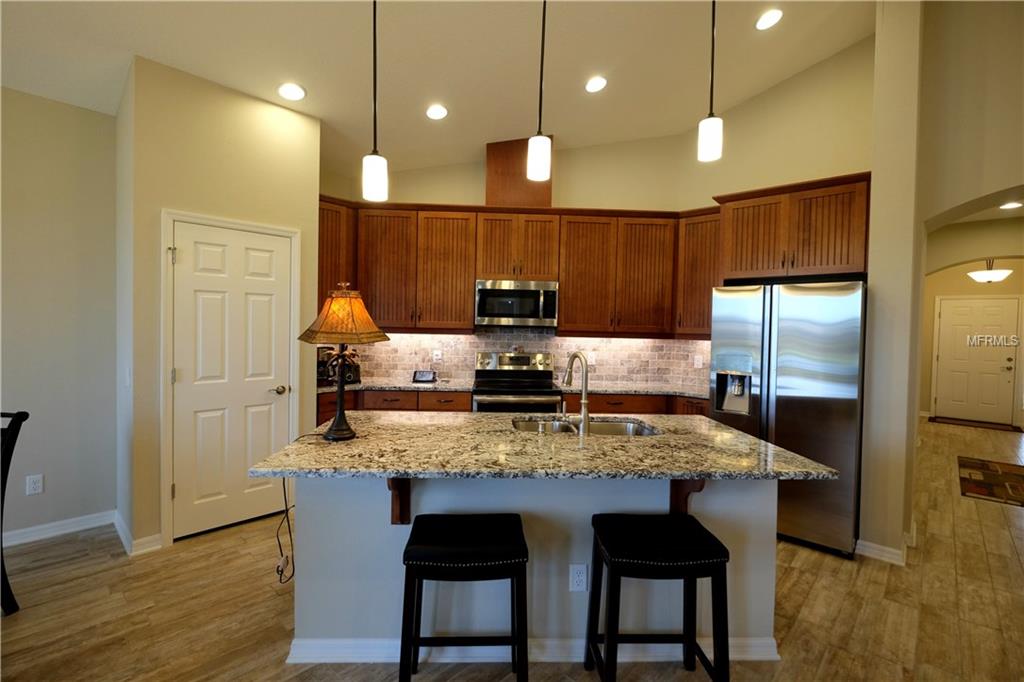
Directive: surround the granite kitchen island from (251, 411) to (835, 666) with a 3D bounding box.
[{"bbox_3d":[0.110,0.896,2.138,2.100,0.915,1.075,1,1,-2],"label":"granite kitchen island"}]

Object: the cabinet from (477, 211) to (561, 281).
[{"bbox_3d":[0.050,-0.853,4.331,0.762,0.610,0.330,1,1,-2],"label":"cabinet"}]

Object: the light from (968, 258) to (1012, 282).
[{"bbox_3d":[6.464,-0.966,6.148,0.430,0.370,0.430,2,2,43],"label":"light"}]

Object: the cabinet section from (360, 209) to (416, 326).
[{"bbox_3d":[-1.129,-0.651,4.277,0.525,1.060,0.335,1,1,-2],"label":"cabinet section"}]

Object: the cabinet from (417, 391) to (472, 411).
[{"bbox_3d":[-0.594,0.832,4.216,0.475,0.870,0.610,1,2,-2],"label":"cabinet"}]

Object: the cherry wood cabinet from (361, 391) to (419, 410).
[{"bbox_3d":[-1.056,0.846,4.185,0.480,0.880,0.600,1,1,-2],"label":"cherry wood cabinet"}]

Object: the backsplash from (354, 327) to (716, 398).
[{"bbox_3d":[0.040,0.130,4.521,3.300,0.480,0.040,1,2,-2],"label":"backsplash"}]

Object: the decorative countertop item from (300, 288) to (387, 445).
[{"bbox_3d":[-0.740,0.079,1.976,0.400,0.675,0.400,1,2,-2],"label":"decorative countertop item"}]

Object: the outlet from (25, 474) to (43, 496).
[{"bbox_3d":[-3.039,0.917,2.896,0.010,0.118,0.073,2,2,43],"label":"outlet"}]

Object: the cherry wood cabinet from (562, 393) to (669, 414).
[{"bbox_3d":[0.884,0.880,4.257,0.930,0.880,0.600,1,1,-2],"label":"cherry wood cabinet"}]

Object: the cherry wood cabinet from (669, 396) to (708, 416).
[{"bbox_3d":[1.721,0.879,4.085,0.380,0.870,0.610,3,2,43],"label":"cherry wood cabinet"}]

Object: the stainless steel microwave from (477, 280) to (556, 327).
[{"bbox_3d":[0.043,-0.335,4.337,0.757,0.420,0.400,1,2,-2],"label":"stainless steel microwave"}]

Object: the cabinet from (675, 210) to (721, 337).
[{"bbox_3d":[1.814,-0.603,4.194,0.470,1.140,0.335,3,2,43],"label":"cabinet"}]

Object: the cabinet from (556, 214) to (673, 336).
[{"bbox_3d":[0.970,-0.614,4.390,1.085,1.100,0.335,1,2,-2],"label":"cabinet"}]

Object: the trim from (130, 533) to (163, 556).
[{"bbox_3d":[-2.249,1.250,2.795,0.016,0.090,0.150,2,2,43],"label":"trim"}]

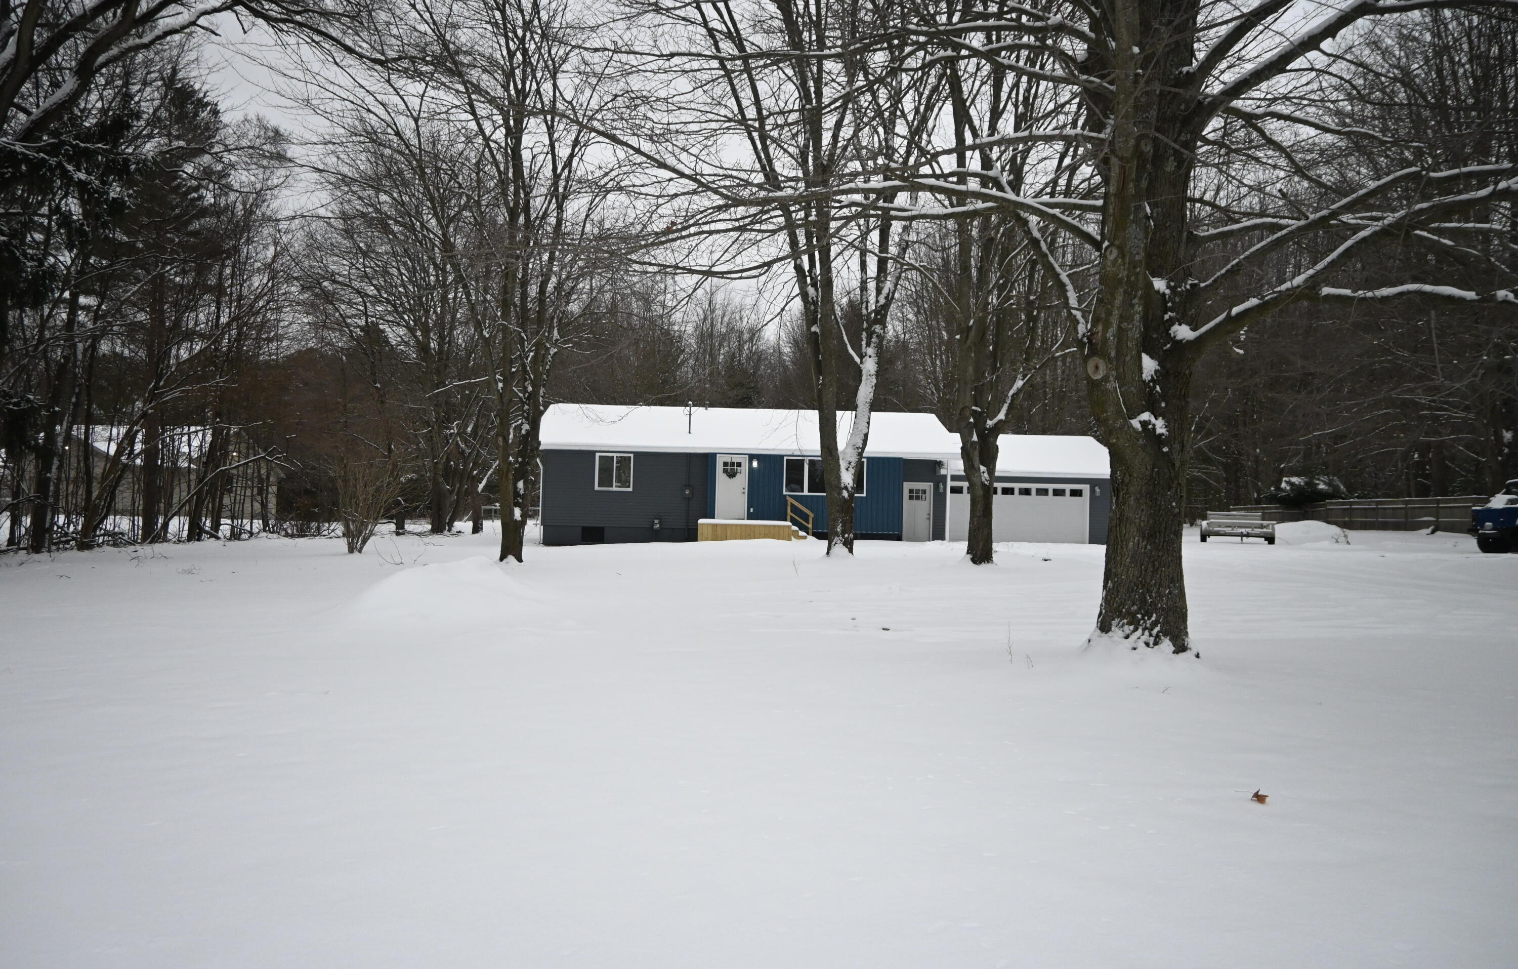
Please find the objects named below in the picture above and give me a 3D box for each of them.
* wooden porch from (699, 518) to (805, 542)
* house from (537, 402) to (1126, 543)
[{"bbox_3d":[-0.338,1.599,33.373,3.420,0.720,1.650,1,0,-2],"label":"wooden porch"},{"bbox_3d":[2.444,-0.198,38.262,20.350,4.970,9.100,1,0,-2],"label":"house"}]

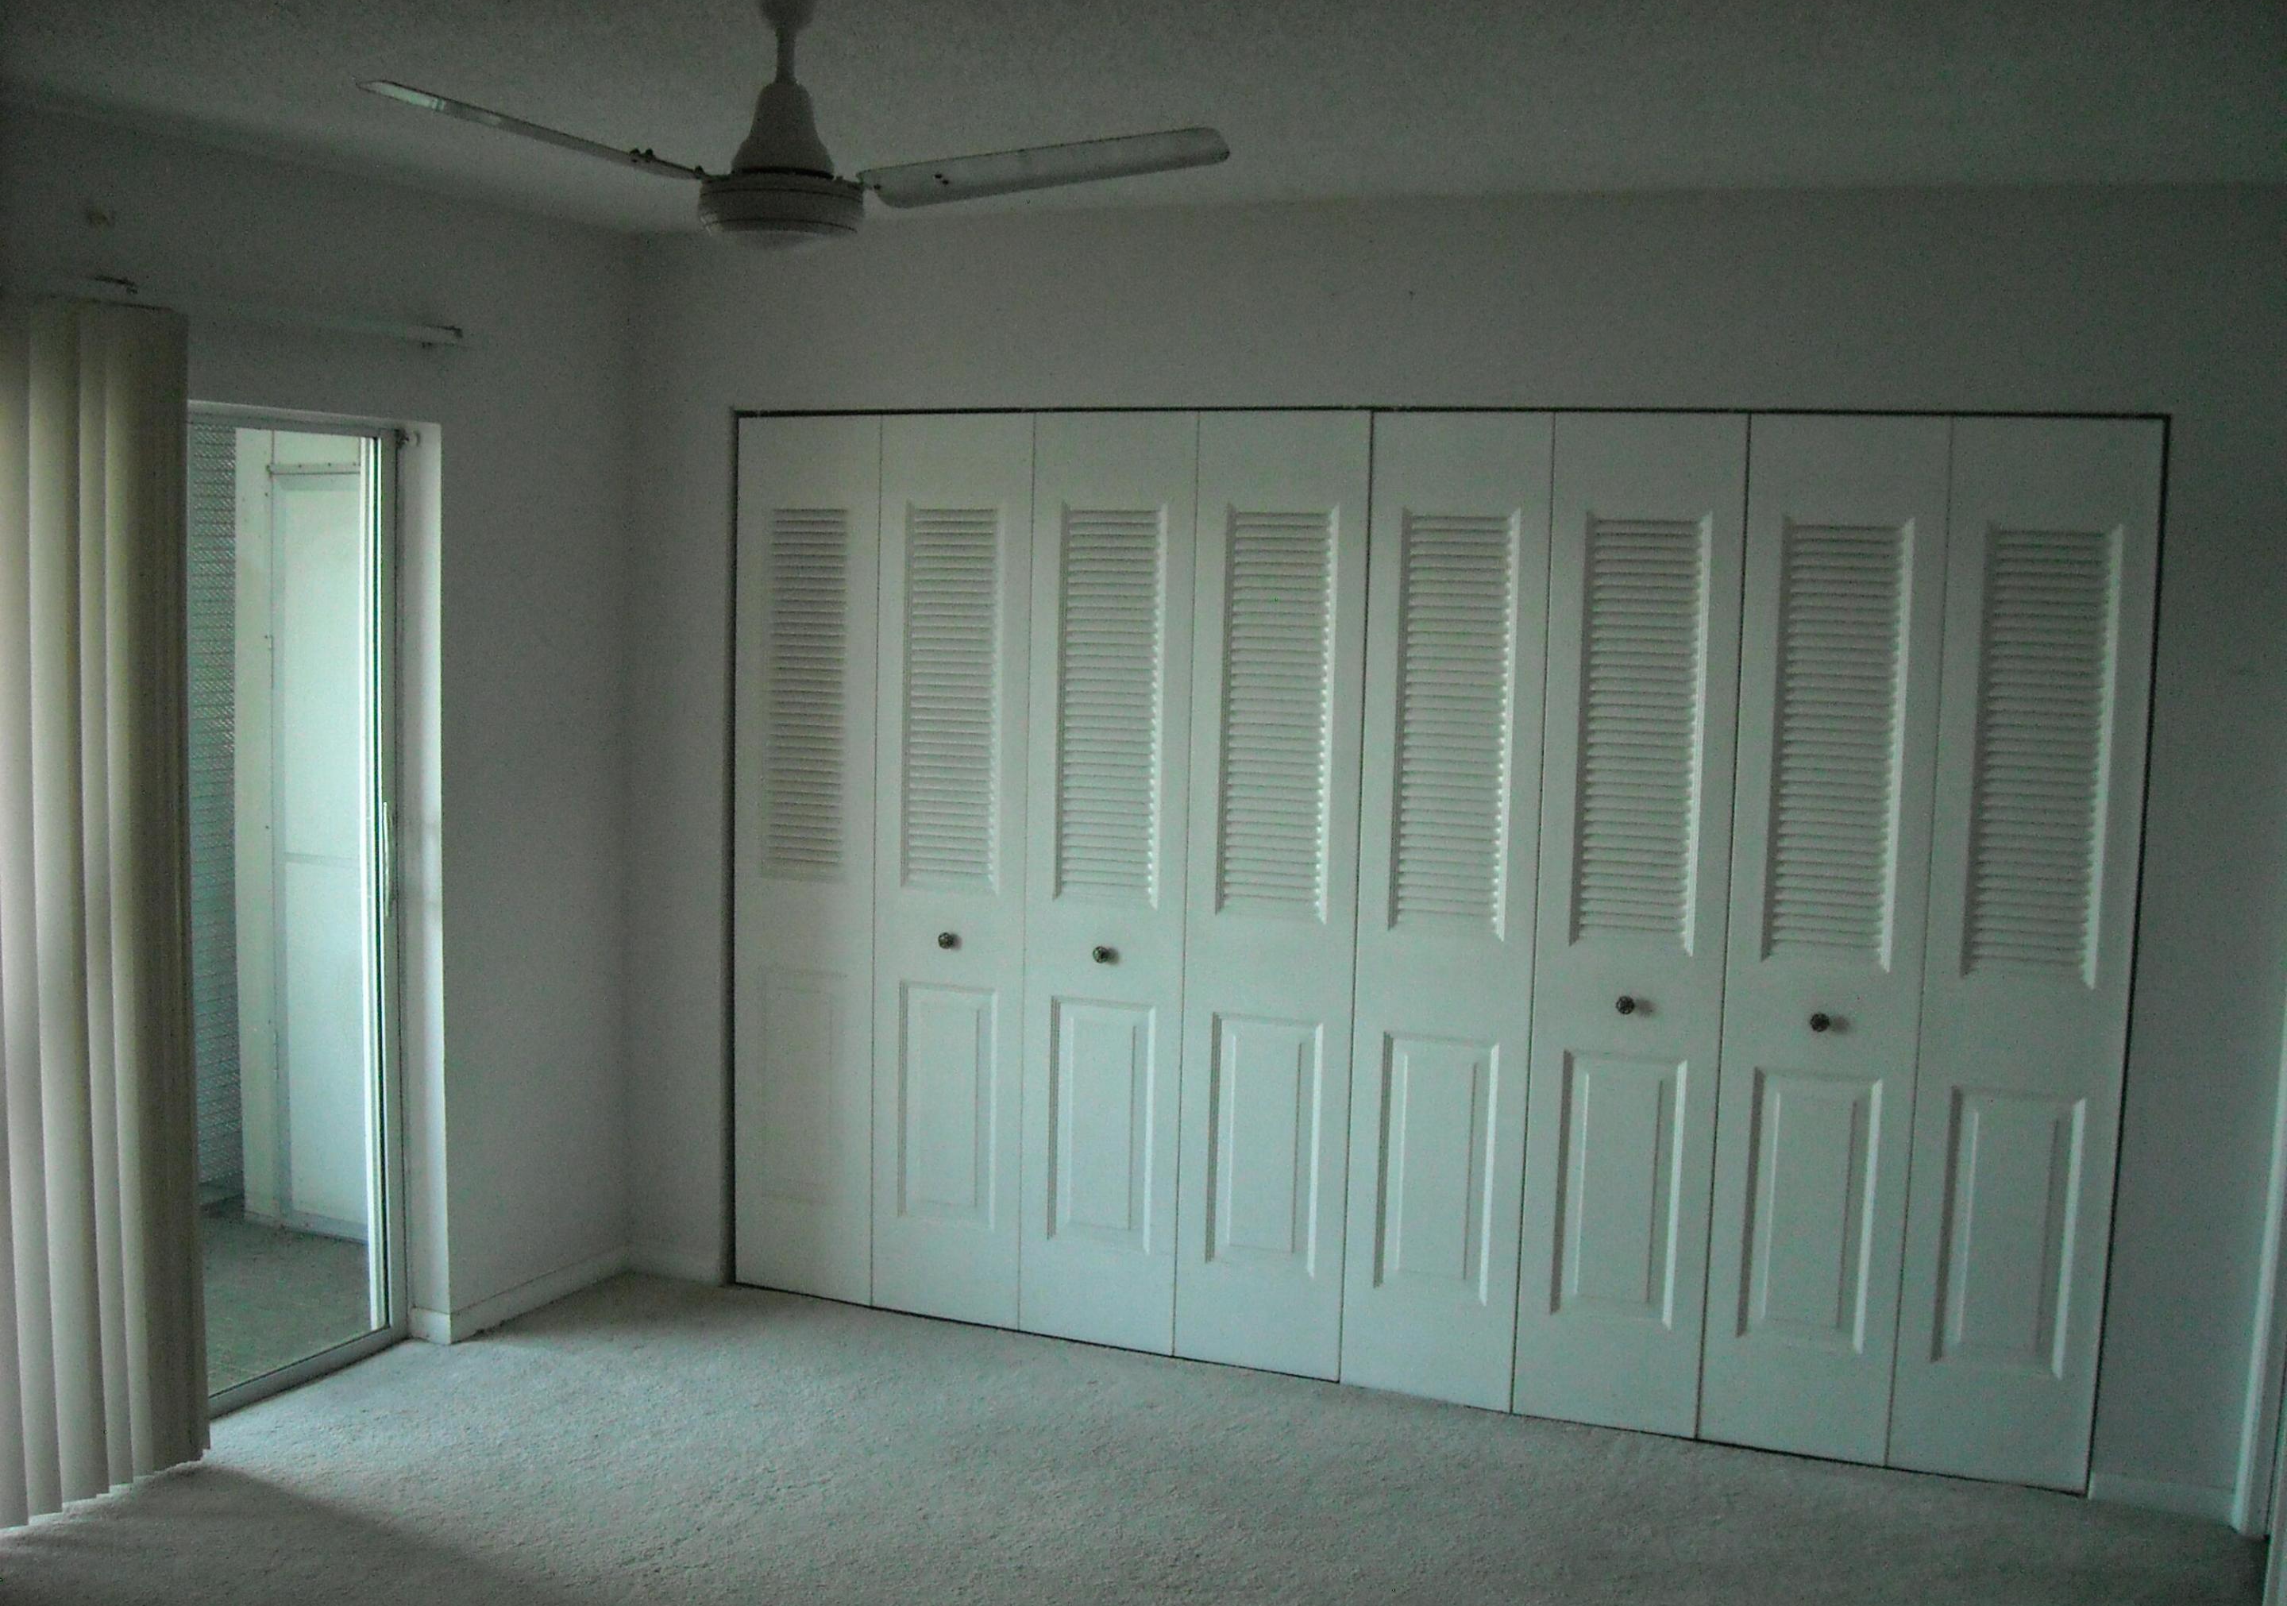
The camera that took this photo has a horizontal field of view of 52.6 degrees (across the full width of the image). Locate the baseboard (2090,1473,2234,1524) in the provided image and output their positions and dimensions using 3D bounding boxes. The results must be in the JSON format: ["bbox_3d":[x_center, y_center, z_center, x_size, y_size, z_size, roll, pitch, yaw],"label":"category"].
[{"bbox_3d":[1.894,1.286,4.303,0.238,0.060,0.015,4,7,22],"label":"baseboard"}]

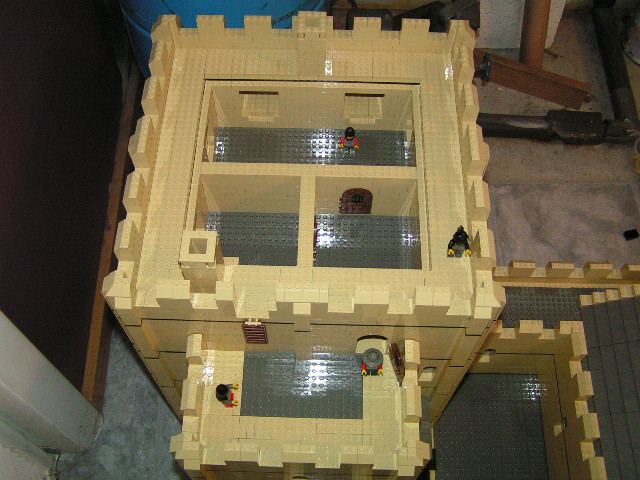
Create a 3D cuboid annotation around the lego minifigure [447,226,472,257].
[{"bbox_3d":[0.140,0.004,0.699,0.023,0.047,0.016,1,61,1],"label":"lego minifigure"}]

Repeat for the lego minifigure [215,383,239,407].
[{"bbox_3d":[-0.094,0.160,0.725,0.020,0.041,0.023,1,61,1],"label":"lego minifigure"}]

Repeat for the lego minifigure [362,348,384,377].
[{"bbox_3d":[0.056,0.131,0.740,0.023,0.042,0.022,1,61,1],"label":"lego minifigure"}]

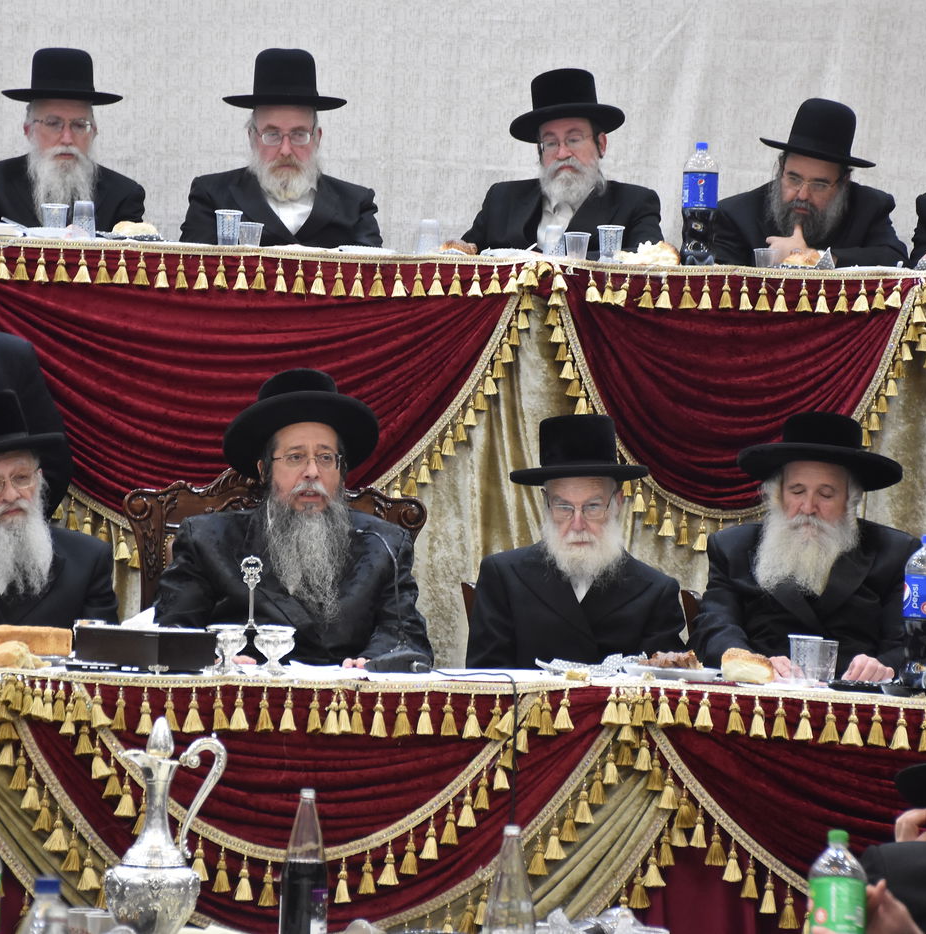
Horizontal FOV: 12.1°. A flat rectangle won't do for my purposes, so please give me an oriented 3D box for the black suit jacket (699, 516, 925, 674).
[{"bbox_3d":[0.719,0.414,9.250,0.520,0.620,0.450,3,0,7],"label":"black suit jacket"}]

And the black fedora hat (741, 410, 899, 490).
[{"bbox_3d":[0.757,-0.034,9.250,0.350,0.130,0.370,4,-14,9],"label":"black fedora hat"}]

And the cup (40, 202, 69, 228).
[{"bbox_3d":[-1.033,-0.624,11.000,0.071,0.092,0.071,2,0,0],"label":"cup"}]

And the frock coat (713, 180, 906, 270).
[{"bbox_3d":[0.945,-0.450,11.820,0.560,0.680,0.480,2,1,6],"label":"frock coat"}]

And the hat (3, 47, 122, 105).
[{"bbox_3d":[-1.098,-1.074,11.950,0.330,0.145,0.360,3,2,-6],"label":"hat"}]

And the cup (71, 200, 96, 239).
[{"bbox_3d":[-0.974,-0.635,11.200,0.068,0.098,0.068,2,-1,0],"label":"cup"}]

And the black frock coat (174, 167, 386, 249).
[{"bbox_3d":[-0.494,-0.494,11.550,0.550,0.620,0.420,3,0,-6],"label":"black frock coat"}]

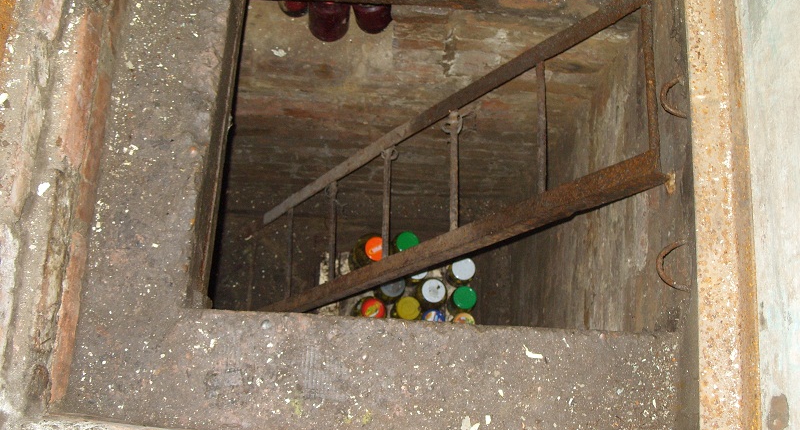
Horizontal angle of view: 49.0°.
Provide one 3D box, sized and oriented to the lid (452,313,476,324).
[{"bbox_3d":[0.235,0.399,3.186,0.085,0.014,0.085,0,76,-2],"label":"lid"}]

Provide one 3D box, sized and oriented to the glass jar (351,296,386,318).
[{"bbox_3d":[-0.107,0.367,3.263,0.112,0.170,0.112,0,76,-2],"label":"glass jar"}]

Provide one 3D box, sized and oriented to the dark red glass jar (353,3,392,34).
[{"bbox_3d":[-0.063,-0.533,2.202,0.104,0.168,0.104,0,76,-2],"label":"dark red glass jar"}]

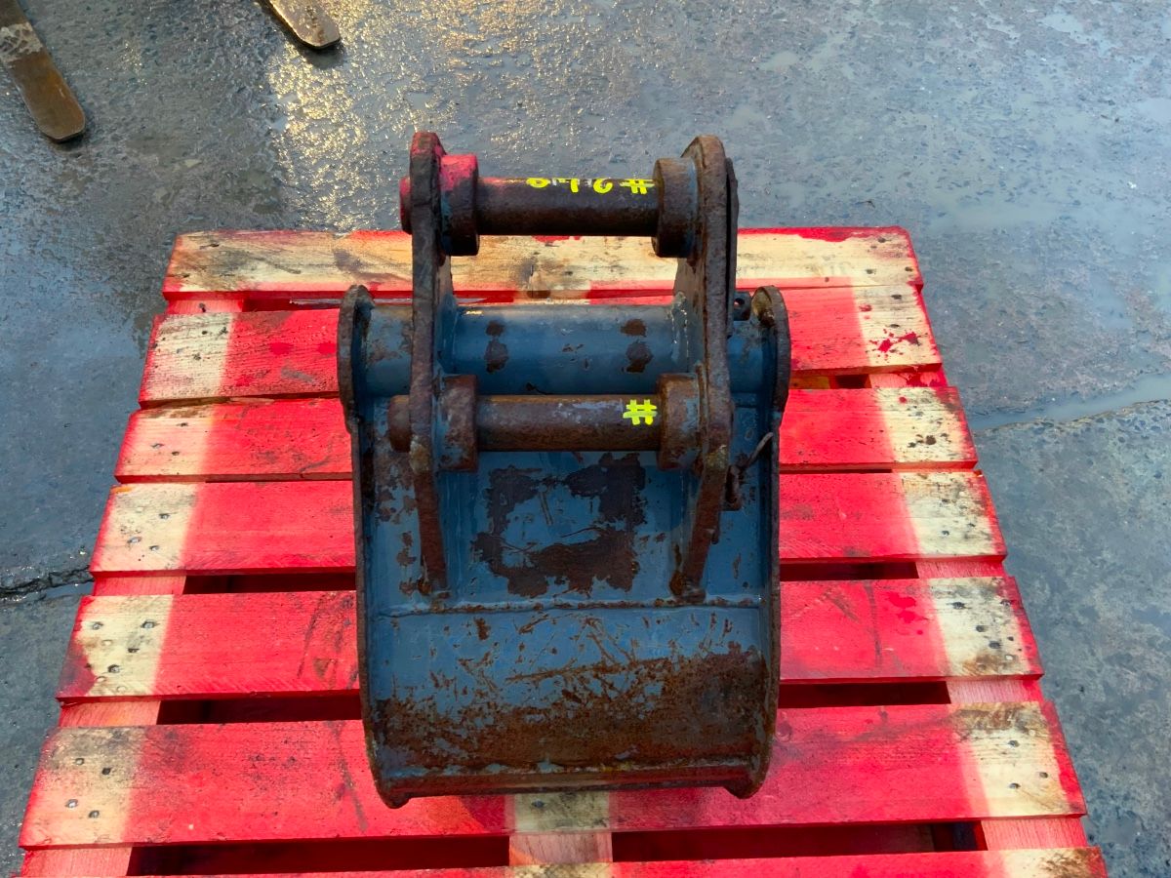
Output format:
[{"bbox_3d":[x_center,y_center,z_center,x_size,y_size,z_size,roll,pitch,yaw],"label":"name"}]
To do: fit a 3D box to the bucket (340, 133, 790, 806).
[{"bbox_3d":[-0.018,-0.029,0.892,0.372,0.480,0.590,-1,57,-2],"label":"bucket"}]

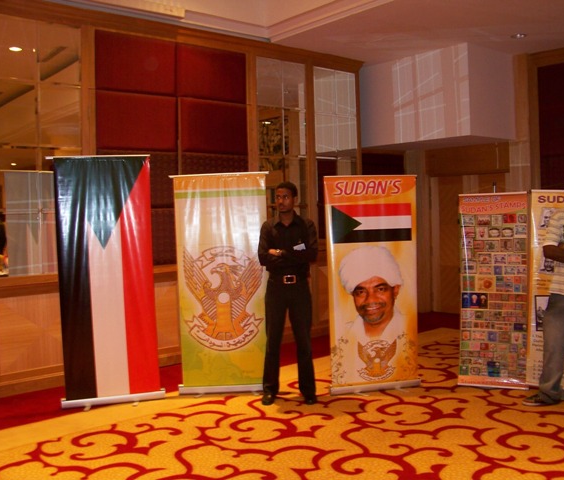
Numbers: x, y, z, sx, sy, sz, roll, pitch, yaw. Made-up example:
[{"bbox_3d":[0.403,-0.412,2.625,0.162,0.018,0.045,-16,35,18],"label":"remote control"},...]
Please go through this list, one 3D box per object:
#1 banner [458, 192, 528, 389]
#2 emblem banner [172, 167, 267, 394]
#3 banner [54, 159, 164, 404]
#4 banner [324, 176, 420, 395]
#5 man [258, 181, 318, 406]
[{"bbox_3d":[1.787,0.435,5.175,0.600,1.661,0.180,0,3,26],"label":"banner"},{"bbox_3d":[-0.501,0.388,5.235,0.820,1.871,0.180,-2,3,-1],"label":"emblem banner"},{"bbox_3d":[-1.427,0.338,5.045,0.820,2.038,0.180,-2,3,-13],"label":"banner"},{"bbox_3d":[0.788,0.376,5.174,0.820,1.832,0.180,-2,3,-12],"label":"banner"},{"bbox_3d":[0.058,0.428,4.960,0.500,1.786,0.360,-1,3,8],"label":"man"}]

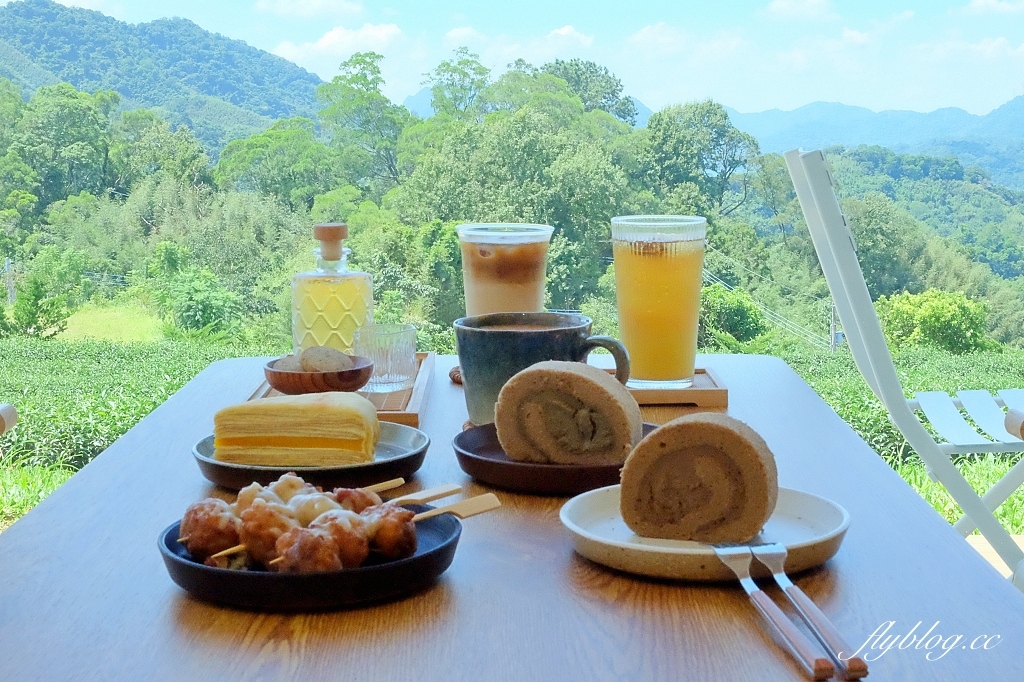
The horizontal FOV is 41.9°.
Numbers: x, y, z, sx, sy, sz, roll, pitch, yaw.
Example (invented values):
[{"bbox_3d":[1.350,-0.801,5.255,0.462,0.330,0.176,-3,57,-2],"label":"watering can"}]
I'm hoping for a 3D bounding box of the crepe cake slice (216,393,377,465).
[{"bbox_3d":[-0.150,0.060,0.931,0.112,0.042,0.058,-1,9,-6],"label":"crepe cake slice"}]

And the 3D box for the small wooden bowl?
[{"bbox_3d":[-0.163,0.030,1.136,0.093,0.024,0.093,0,9,0],"label":"small wooden bowl"}]

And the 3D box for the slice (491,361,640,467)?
[{"bbox_3d":[0.039,0.050,0.923,0.095,0.065,0.034,3,9,17],"label":"slice"}]

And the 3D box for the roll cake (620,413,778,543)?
[{"bbox_3d":[0.105,0.076,0.751,0.083,0.067,0.029,3,10,21],"label":"roll cake"}]

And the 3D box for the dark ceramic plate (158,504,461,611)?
[{"bbox_3d":[-0.107,0.110,0.718,0.160,0.022,0.160,0,9,0],"label":"dark ceramic plate"}]

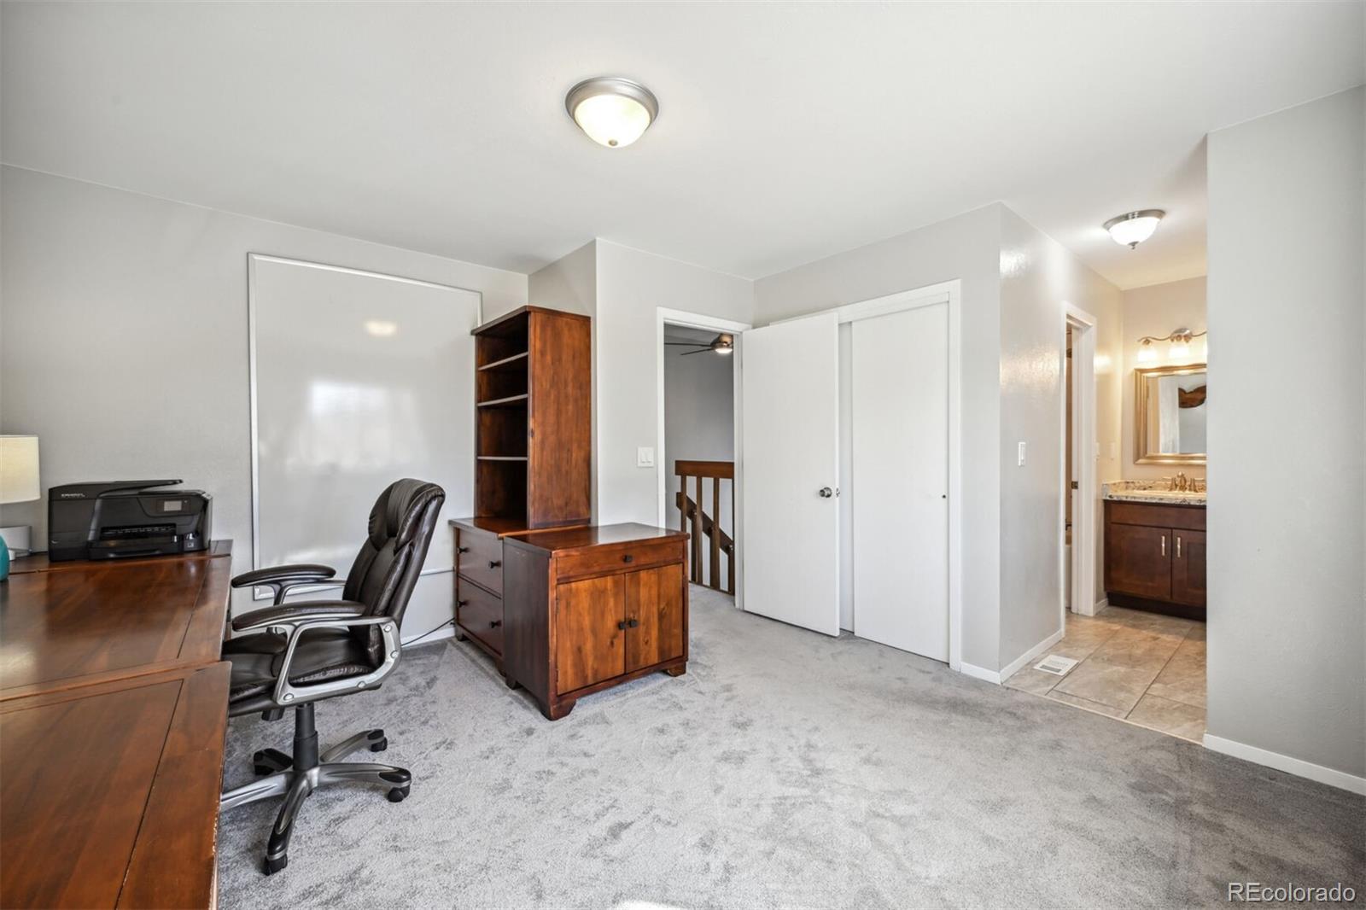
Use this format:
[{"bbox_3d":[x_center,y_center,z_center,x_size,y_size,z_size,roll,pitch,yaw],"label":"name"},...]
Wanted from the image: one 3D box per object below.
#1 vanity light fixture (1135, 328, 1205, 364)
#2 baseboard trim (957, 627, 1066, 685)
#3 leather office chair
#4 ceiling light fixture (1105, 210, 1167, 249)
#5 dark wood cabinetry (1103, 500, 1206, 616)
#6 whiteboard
[{"bbox_3d":[3.667,-0.820,3.901,0.175,0.214,0.512,-1,1,-40],"label":"vanity light fixture"},{"bbox_3d":[1.952,1.126,3.095,1.030,0.058,0.218,-1,1,-40],"label":"baseboard trim"},{"bbox_3d":[-1.269,0.644,1.835,0.775,1.090,0.660,-1,1,-39],"label":"leather office chair"},{"bbox_3d":[2.462,-1.201,2.899,0.266,0.165,0.266,-1,1,-40],"label":"ceiling light fixture"},{"bbox_3d":[3.567,0.736,3.824,0.485,0.802,0.750,-1,1,-40],"label":"dark wood cabinetry"},{"bbox_3d":[-1.809,-0.157,3.193,1.224,1.842,0.026,-1,1,-40],"label":"whiteboard"}]

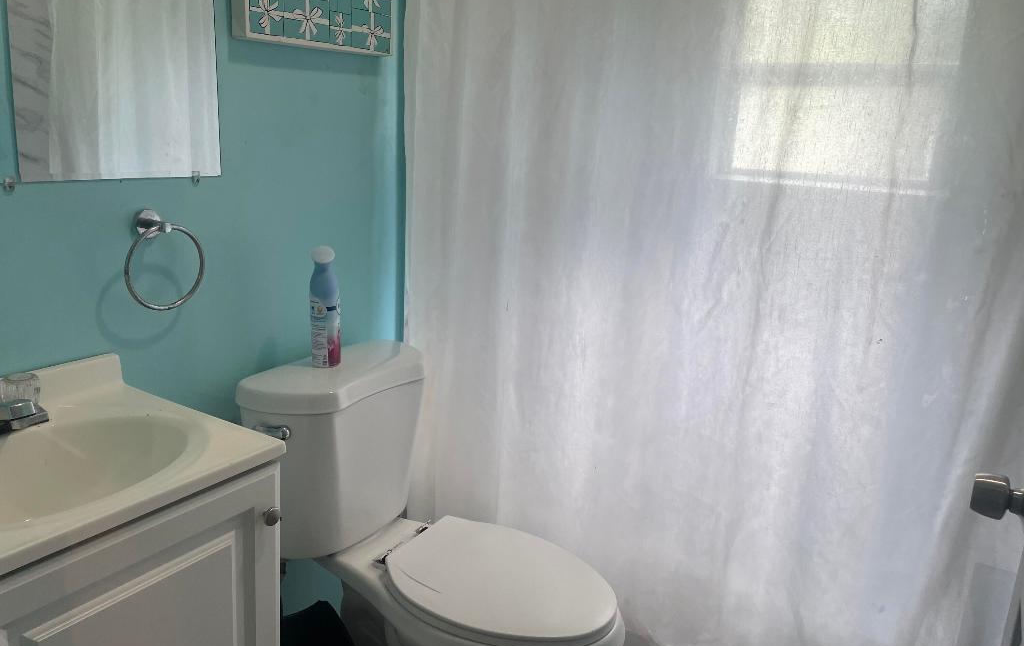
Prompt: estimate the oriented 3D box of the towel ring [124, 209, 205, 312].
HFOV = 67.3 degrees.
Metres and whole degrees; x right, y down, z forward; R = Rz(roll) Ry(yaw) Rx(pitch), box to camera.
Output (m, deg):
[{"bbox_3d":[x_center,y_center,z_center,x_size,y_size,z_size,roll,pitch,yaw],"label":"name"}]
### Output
[{"bbox_3d":[-0.580,-0.103,1.263,0.062,0.161,0.143,12,17,31],"label":"towel ring"}]

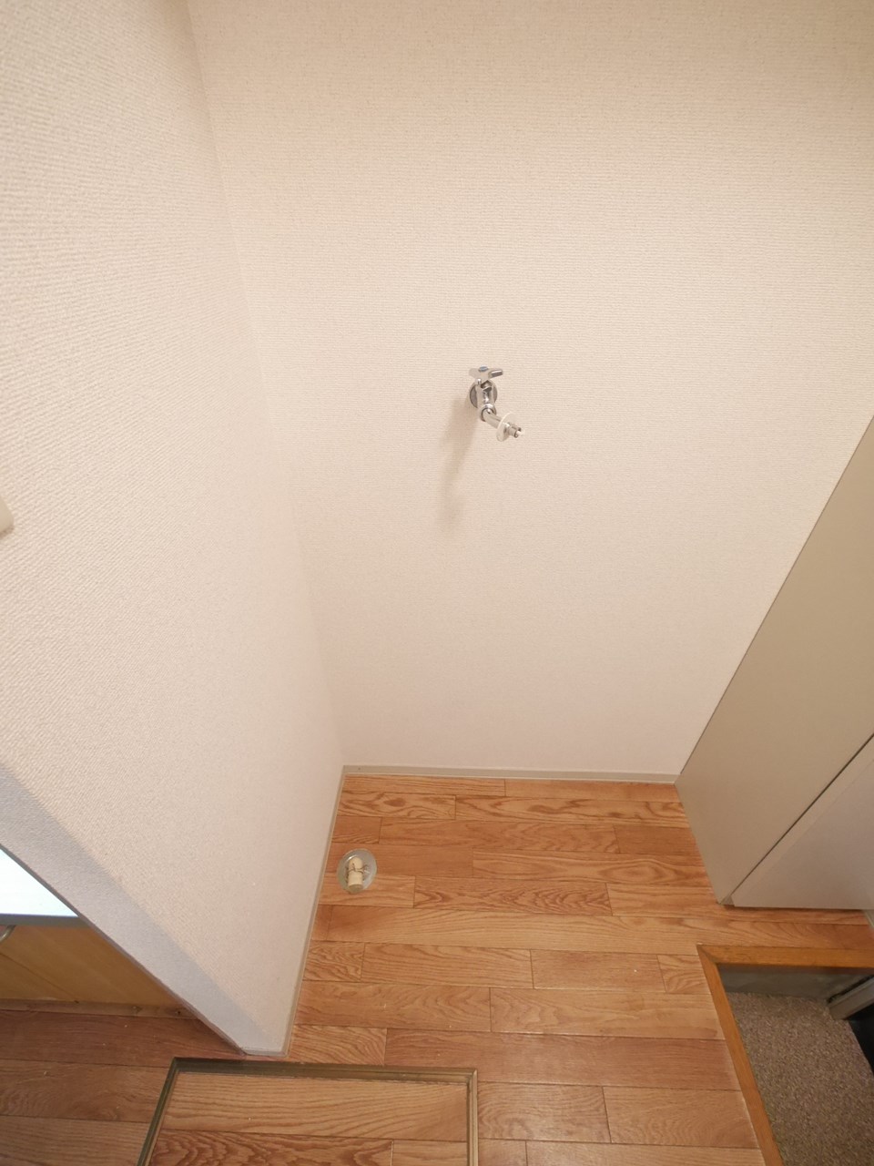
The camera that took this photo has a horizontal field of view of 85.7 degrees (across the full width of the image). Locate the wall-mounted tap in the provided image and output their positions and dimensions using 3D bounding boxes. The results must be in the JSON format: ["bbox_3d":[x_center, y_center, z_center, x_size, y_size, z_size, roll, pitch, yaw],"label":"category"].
[{"bbox_3d":[0.090,-0.282,0.731,0.078,0.092,0.162,1,36,1],"label":"wall-mounted tap"}]

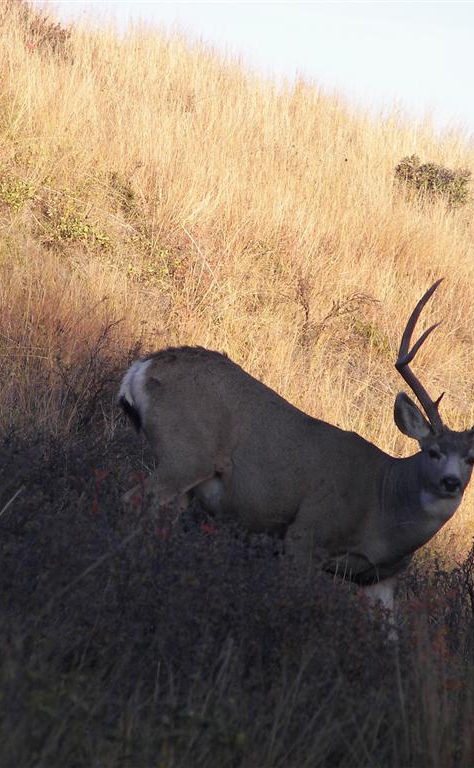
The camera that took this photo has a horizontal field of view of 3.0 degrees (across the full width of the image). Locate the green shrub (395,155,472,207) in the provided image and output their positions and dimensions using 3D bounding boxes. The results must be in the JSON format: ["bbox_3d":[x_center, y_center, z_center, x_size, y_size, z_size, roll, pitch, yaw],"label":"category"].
[{"bbox_3d":[1.010,-1.031,46.000,0.410,0.320,0.380,0,-4,0],"label":"green shrub"}]

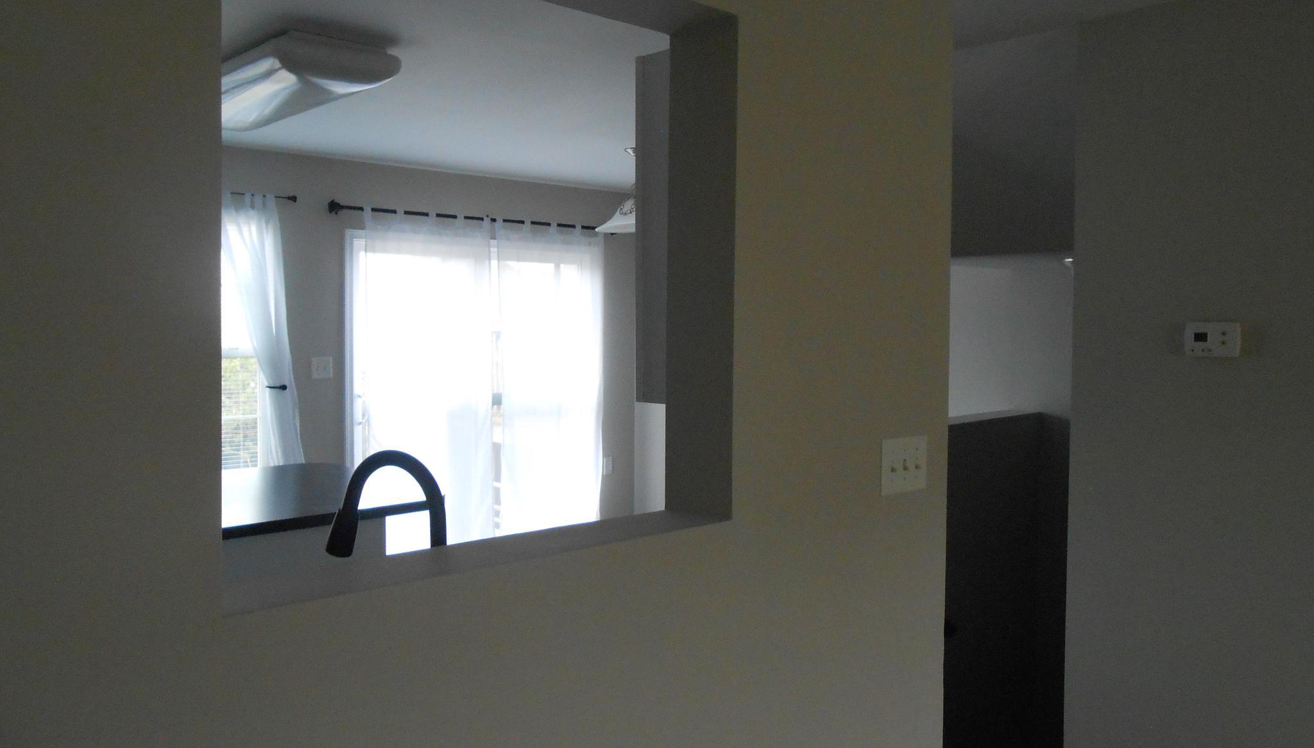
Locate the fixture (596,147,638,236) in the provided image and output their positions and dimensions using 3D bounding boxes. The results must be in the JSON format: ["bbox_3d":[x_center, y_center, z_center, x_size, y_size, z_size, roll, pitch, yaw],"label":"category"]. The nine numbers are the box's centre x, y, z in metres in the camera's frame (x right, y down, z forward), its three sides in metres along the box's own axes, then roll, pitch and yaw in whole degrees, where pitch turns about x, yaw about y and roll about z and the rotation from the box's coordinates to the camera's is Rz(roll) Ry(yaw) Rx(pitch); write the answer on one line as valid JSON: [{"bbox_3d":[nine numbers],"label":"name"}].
[{"bbox_3d":[-0.095,-0.926,5.019,0.420,0.425,0.420,0,3,0],"label":"fixture"}]

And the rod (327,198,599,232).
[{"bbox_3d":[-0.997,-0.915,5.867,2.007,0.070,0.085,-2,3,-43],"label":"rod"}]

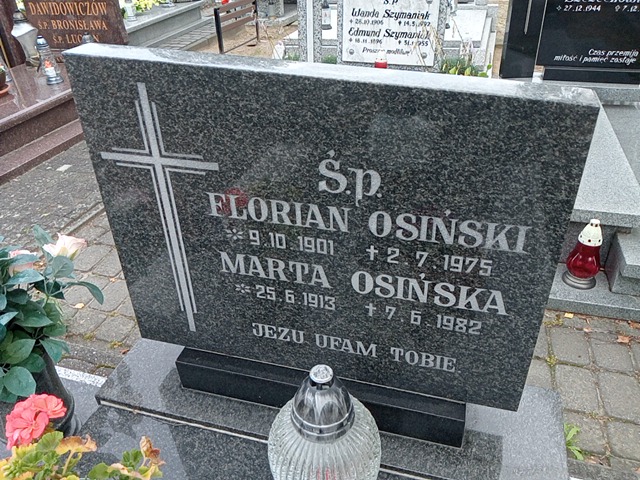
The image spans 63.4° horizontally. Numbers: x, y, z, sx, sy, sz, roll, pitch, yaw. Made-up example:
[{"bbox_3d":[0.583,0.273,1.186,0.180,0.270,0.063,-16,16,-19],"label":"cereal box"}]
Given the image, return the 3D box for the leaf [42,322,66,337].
[{"bbox_3d":[-0.545,0.184,1.062,0.048,0.020,0.036,-21,37,-28],"label":"leaf"}]

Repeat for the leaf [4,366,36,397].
[{"bbox_3d":[-0.515,0.243,0.890,0.058,0.014,0.043,34,55,-1],"label":"leaf"}]

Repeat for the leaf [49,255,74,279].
[{"bbox_3d":[-0.439,0.046,0.880,0.035,0.014,0.044,35,67,-12],"label":"leaf"}]

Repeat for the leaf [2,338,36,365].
[{"bbox_3d":[-0.503,0.187,0.870,0.037,0.014,0.057,44,55,11],"label":"leaf"}]

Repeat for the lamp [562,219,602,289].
[{"bbox_3d":[0.923,0.044,1.783,0.118,0.245,0.118,17,37,27],"label":"lamp"}]

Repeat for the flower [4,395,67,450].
[{"bbox_3d":[-0.457,0.293,0.832,0.090,0.070,0.080,-26,39,-33],"label":"flower"}]

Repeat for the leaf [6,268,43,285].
[{"bbox_3d":[-0.585,0.072,1.024,0.074,0.018,0.040,-22,38,-29],"label":"leaf"}]

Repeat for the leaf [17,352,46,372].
[{"bbox_3d":[-0.501,0.213,0.900,0.048,0.015,0.036,28,55,-2],"label":"leaf"}]

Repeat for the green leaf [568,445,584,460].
[{"bbox_3d":[0.649,0.539,1.310,0.018,0.012,0.043,-28,45,-18],"label":"green leaf"}]

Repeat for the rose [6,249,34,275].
[{"bbox_3d":[-0.618,0.044,1.069,0.056,0.046,0.056,-22,37,-29],"label":"rose"}]

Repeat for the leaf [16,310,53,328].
[{"bbox_3d":[-0.485,0.135,0.880,0.057,0.014,0.038,2,48,-8],"label":"leaf"}]

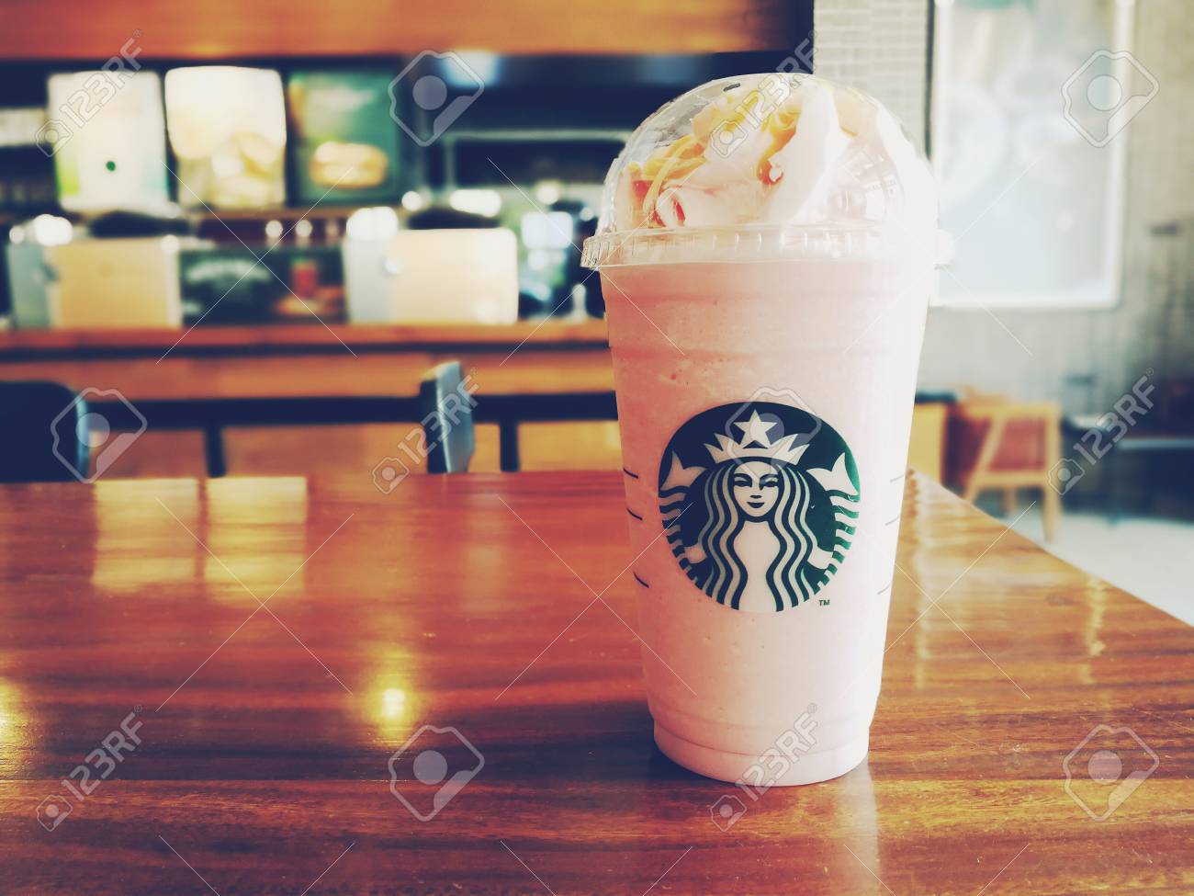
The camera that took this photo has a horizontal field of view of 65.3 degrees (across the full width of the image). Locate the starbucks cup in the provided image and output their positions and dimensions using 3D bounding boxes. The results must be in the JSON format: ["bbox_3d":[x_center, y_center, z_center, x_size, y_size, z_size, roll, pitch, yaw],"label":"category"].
[{"bbox_3d":[0.048,-0.007,0.271,0.102,0.193,0.102,-1,8,0],"label":"starbucks cup"}]

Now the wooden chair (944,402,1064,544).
[{"bbox_3d":[1.635,0.043,4.089,0.530,0.640,0.580,-1,8,-2],"label":"wooden chair"}]

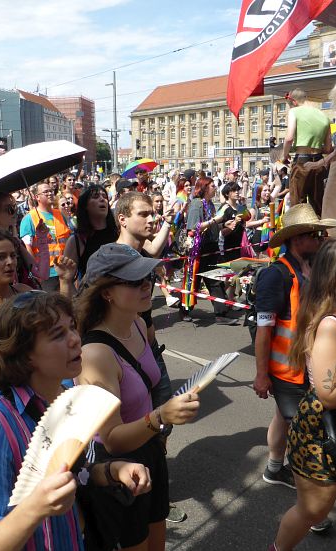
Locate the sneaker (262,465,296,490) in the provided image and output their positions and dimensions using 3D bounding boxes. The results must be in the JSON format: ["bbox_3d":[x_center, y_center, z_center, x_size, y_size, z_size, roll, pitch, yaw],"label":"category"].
[{"bbox_3d":[0.751,1.261,3.176,0.300,0.110,0.108,4,12,23],"label":"sneaker"}]

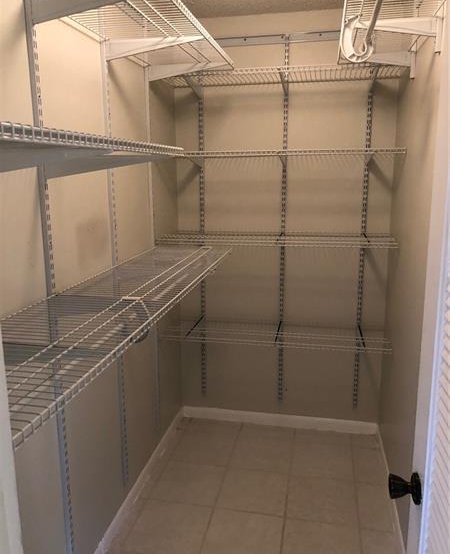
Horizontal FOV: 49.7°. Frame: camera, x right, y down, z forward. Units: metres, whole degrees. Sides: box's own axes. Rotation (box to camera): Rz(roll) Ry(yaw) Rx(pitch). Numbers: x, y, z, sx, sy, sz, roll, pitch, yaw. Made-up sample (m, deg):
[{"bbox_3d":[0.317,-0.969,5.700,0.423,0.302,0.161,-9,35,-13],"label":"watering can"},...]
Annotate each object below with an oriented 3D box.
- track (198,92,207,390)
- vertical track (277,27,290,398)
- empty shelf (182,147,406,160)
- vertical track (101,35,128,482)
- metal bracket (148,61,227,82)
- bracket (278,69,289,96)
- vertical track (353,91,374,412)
[{"bbox_3d":[-0.134,-0.223,2.980,0.028,2.020,0.018,2,11,11],"label":"track"},{"bbox_3d":[0.348,-0.259,2.873,0.028,2.145,0.018,2,11,11],"label":"vertical track"},{"bbox_3d":[0.289,-0.652,2.575,1.210,0.030,0.415,2,11,11],"label":"empty shelf"},{"bbox_3d":[-0.468,-0.051,2.083,0.020,2.105,0.028,2,11,11],"label":"vertical track"},{"bbox_3d":[-0.171,-1.000,2.364,0.403,0.075,0.018,2,11,11],"label":"metal bracket"},{"bbox_3d":[0.299,-1.012,2.511,0.020,0.066,0.412,2,11,11],"label":"bracket"},{"bbox_3d":[0.794,-0.192,2.794,0.028,2.037,0.018,2,11,11],"label":"vertical track"}]

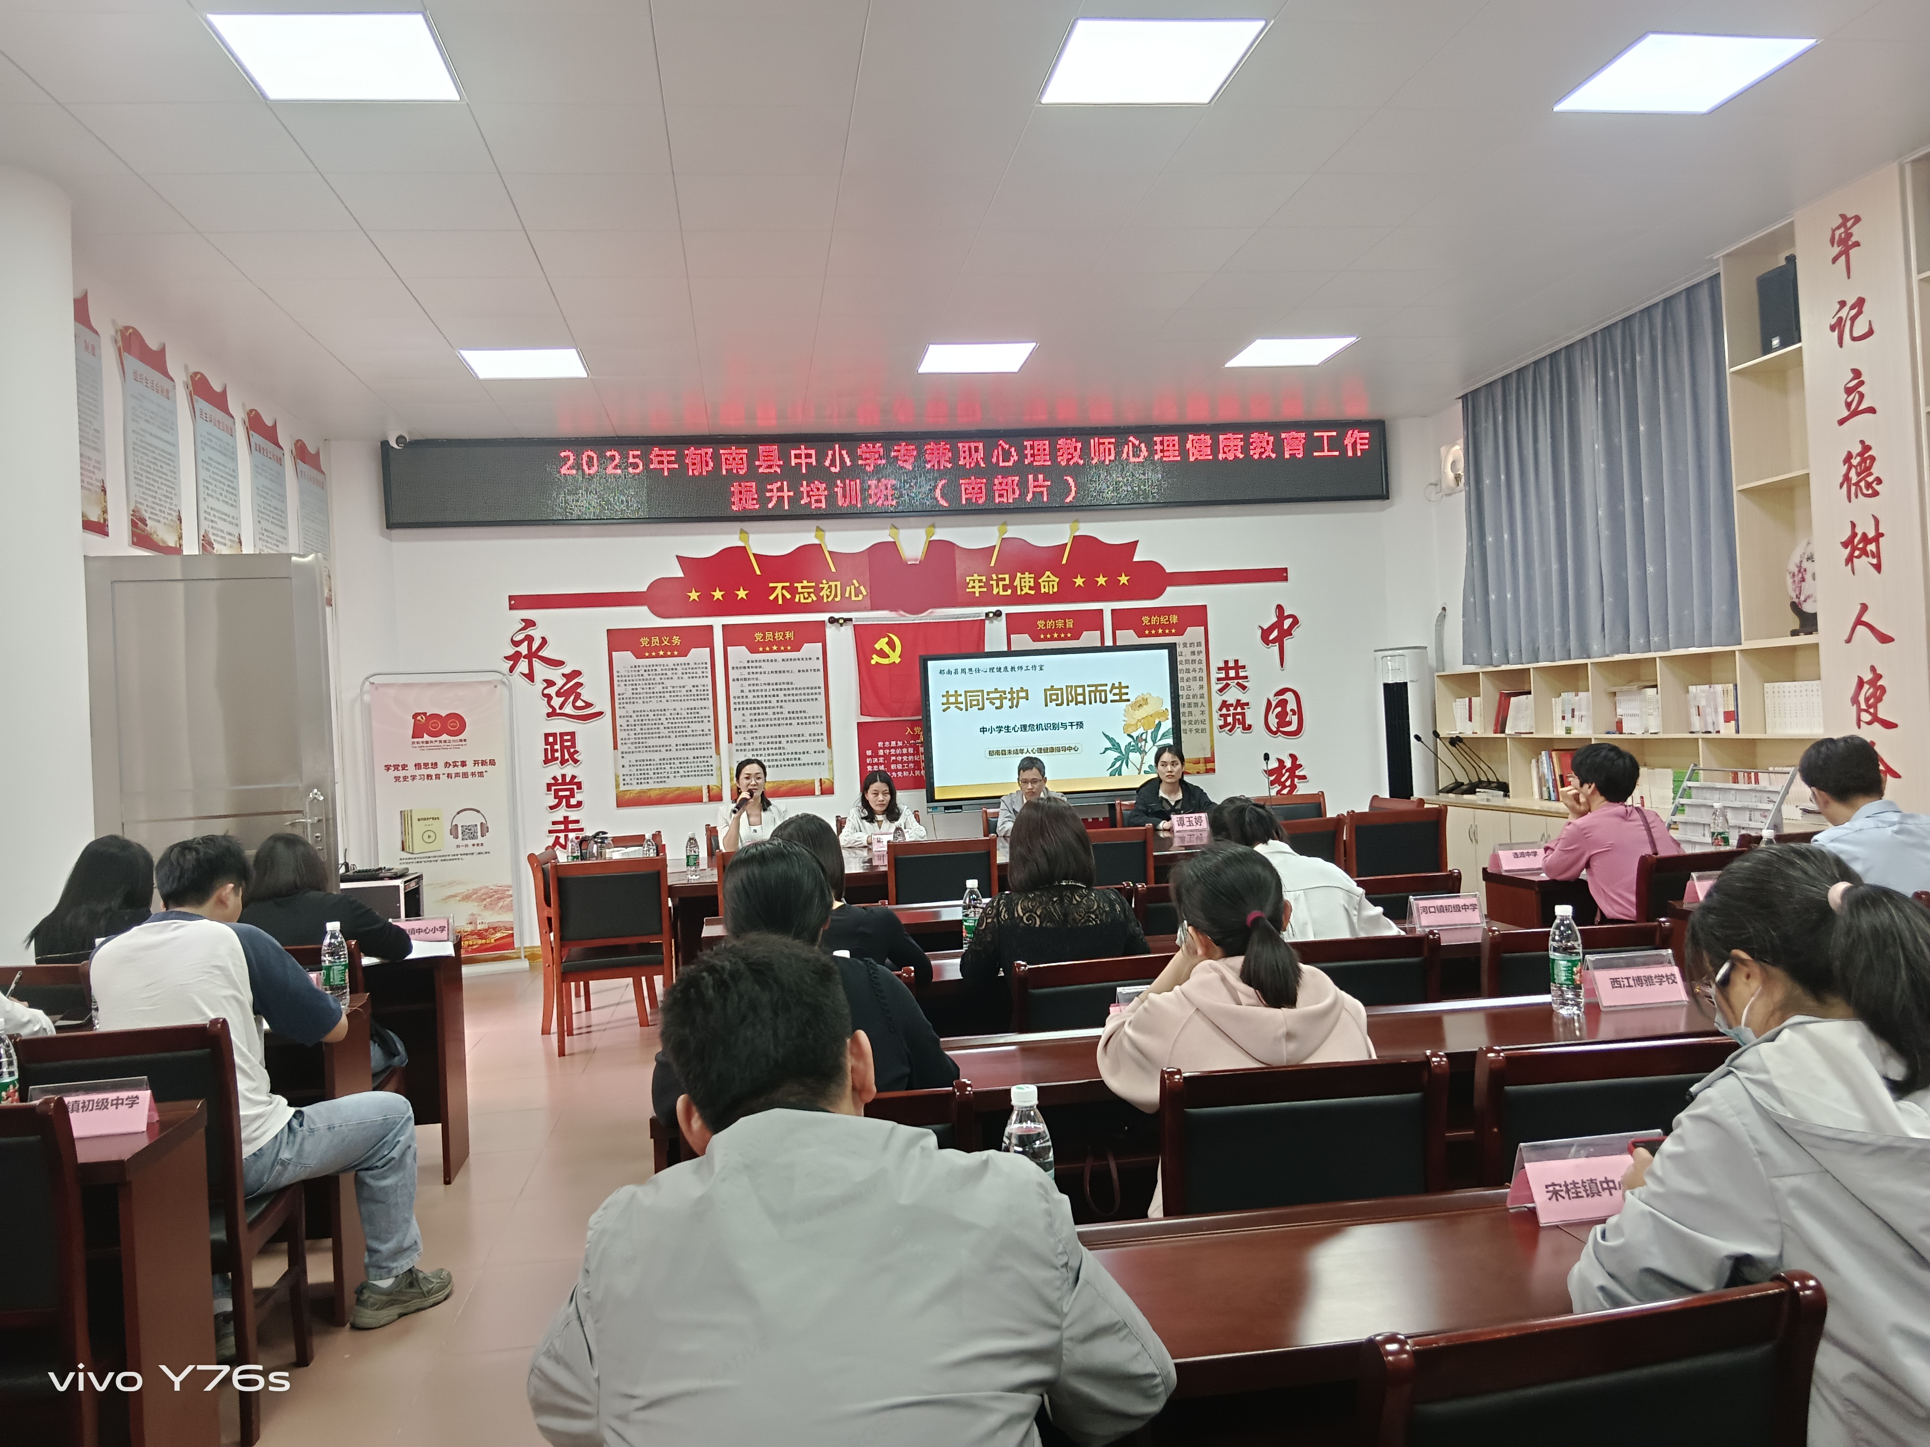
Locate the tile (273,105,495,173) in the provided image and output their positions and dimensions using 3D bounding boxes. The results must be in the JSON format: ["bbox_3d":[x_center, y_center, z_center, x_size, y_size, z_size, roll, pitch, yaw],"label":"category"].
[{"bbox_3d":[-1.887,-1.925,4.758,0.600,0.020,0.600,-3,0,-8],"label":"tile"}]

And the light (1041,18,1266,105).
[{"bbox_3d":[0.574,-2.077,4.578,0.600,0.030,0.590,-3,0,-8],"label":"light"}]

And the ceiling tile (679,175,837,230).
[{"bbox_3d":[-0.808,-2.053,5.699,0.610,0.020,0.600,-3,0,-8],"label":"ceiling tile"}]

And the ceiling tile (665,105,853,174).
[{"bbox_3d":[-0.701,-1.989,4.933,0.600,0.020,0.600,-3,0,-8],"label":"ceiling tile"}]

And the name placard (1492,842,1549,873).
[{"bbox_3d":[2.118,0.509,5.500,0.200,0.105,0.085,-3,0,-8],"label":"name placard"}]

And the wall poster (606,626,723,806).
[{"bbox_3d":[-2.056,-0.048,9.957,0.711,1.220,0.020,-3,0,-8],"label":"wall poster"}]

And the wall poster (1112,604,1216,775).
[{"bbox_3d":[1.434,-0.226,10.473,0.703,1.217,0.020,-3,0,-8],"label":"wall poster"}]

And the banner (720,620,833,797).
[{"bbox_3d":[-1.288,-0.088,10.070,0.702,1.212,0.020,-3,0,-8],"label":"banner"}]

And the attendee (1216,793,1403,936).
[{"bbox_3d":[0.906,0.784,3.760,0.515,1.192,0.707,-3,0,-16],"label":"attendee"}]

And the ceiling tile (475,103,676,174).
[{"bbox_3d":[-1.294,-1.957,4.846,0.600,0.020,0.600,-3,0,-8],"label":"ceiling tile"}]

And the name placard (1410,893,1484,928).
[{"bbox_3d":[1.385,0.536,4.165,0.200,0.094,0.076,-3,0,-2],"label":"name placard"}]

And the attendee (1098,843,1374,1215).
[{"bbox_3d":[0.471,0.806,2.512,0.495,1.192,0.667,-3,0,-11],"label":"attendee"}]

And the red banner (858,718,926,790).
[{"bbox_3d":[-0.266,0.210,9.809,0.889,0.470,0.015,-3,0,-8],"label":"red banner"}]

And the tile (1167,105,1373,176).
[{"bbox_3d":[1.123,-2.159,5.376,0.610,0.020,0.600,-3,0,-8],"label":"tile"}]

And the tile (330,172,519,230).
[{"bbox_3d":[-1.972,-1.922,5.337,0.600,0.020,0.600,-3,0,-8],"label":"tile"}]

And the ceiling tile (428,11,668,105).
[{"bbox_3d":[-1.218,-1.981,4.314,0.600,0.020,0.590,-3,0,-8],"label":"ceiling tile"}]

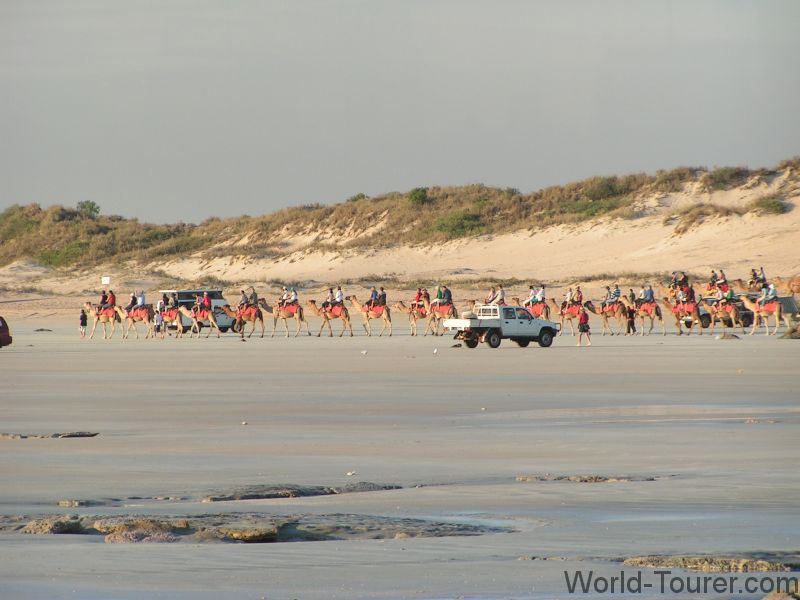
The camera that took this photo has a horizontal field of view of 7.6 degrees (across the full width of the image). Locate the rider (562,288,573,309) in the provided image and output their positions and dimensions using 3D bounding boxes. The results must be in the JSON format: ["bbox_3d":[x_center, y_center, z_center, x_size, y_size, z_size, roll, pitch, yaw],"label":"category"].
[{"bbox_3d":[9.195,0.000,328.000,0.620,1.270,0.500,0,0,5],"label":"rider"}]

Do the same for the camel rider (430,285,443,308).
[{"bbox_3d":[2.018,-0.166,331.000,0.700,1.310,0.530,0,0,3],"label":"camel rider"}]

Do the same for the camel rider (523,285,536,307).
[{"bbox_3d":[7.129,-0.203,329.000,0.700,1.200,0.520,0,0,5],"label":"camel rider"}]

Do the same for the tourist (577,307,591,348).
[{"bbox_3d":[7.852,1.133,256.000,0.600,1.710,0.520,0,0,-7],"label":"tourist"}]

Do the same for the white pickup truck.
[{"bbox_3d":[4.307,1.103,252.000,5.000,1.820,1.800,0,0,-40],"label":"white pickup truck"}]

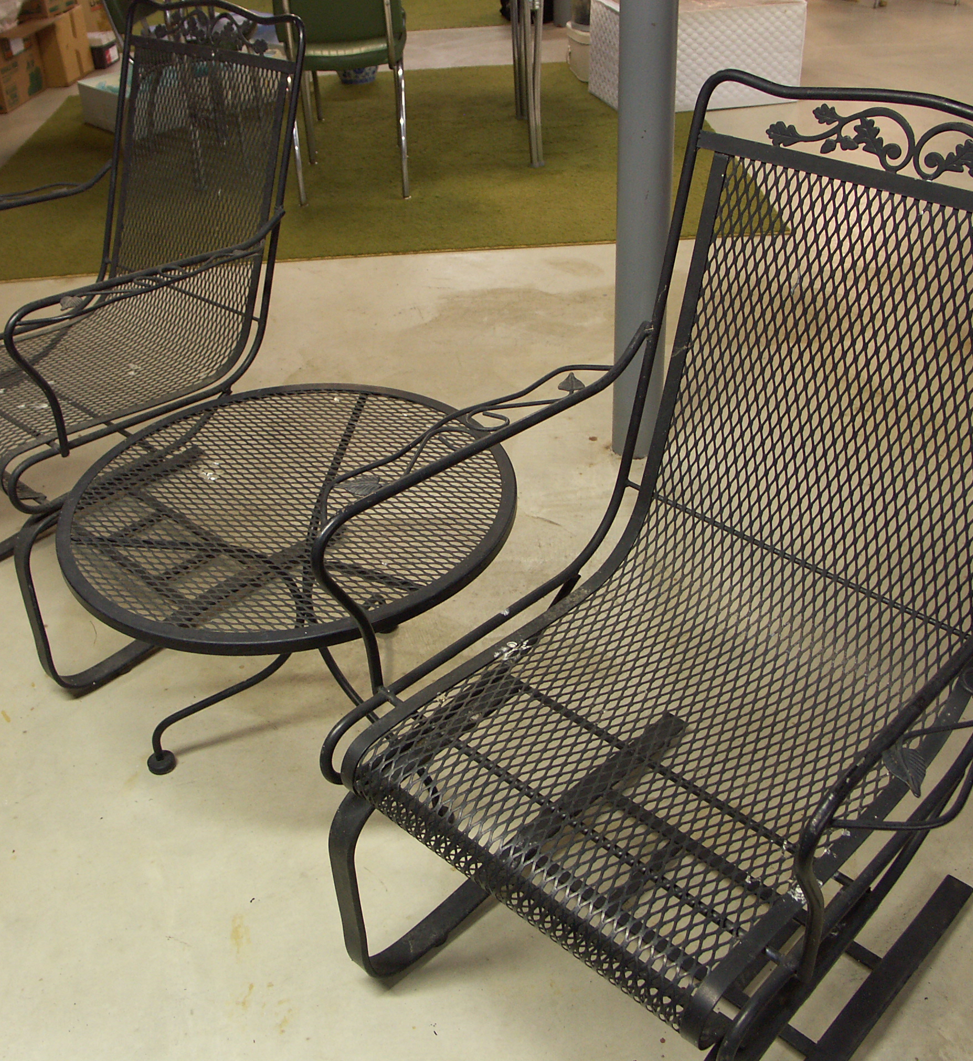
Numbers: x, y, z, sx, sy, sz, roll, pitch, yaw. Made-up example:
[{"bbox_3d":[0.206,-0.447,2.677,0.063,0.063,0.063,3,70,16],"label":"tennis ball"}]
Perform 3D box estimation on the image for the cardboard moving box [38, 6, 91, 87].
[{"bbox_3d":[-2.096,-2.233,5.294,0.380,0.270,0.340,0,35,4],"label":"cardboard moving box"}]

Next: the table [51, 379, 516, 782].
[{"bbox_3d":[-0.254,0.132,1.647,0.610,0.442,0.610,-3,35,0],"label":"table"}]

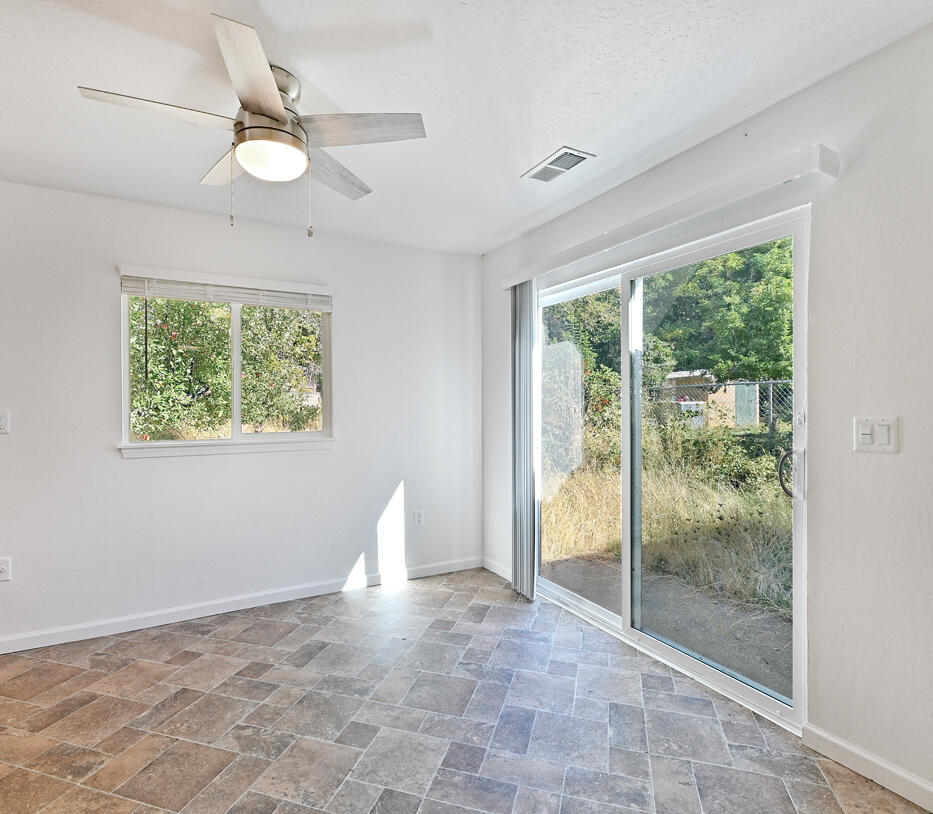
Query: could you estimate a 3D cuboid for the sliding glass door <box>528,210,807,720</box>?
[{"bbox_3d":[0.875,0.249,2.541,0.110,2.010,1.750,0,0,-30],"label":"sliding glass door"}]

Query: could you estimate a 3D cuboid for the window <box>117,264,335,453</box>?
[{"bbox_3d":[-1.433,-0.255,2.958,1.175,1.085,0.100,0,0,-27],"label":"window"}]

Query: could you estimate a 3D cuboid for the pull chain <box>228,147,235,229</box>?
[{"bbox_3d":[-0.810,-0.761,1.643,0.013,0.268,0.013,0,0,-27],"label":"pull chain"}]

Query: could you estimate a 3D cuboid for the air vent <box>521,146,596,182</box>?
[{"bbox_3d":[0.447,-1.171,2.346,0.198,0.020,0.340,0,0,-30],"label":"air vent"}]

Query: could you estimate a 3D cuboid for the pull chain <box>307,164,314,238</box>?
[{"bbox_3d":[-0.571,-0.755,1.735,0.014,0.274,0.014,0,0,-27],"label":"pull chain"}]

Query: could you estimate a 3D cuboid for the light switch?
[{"bbox_3d":[1.362,0.092,1.580,0.014,0.118,0.117,0,0,-30],"label":"light switch"}]

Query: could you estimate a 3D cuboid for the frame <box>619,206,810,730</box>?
[{"bbox_3d":[1.068,0.249,2.185,0.080,2.000,0.930,0,0,-30],"label":"frame"}]

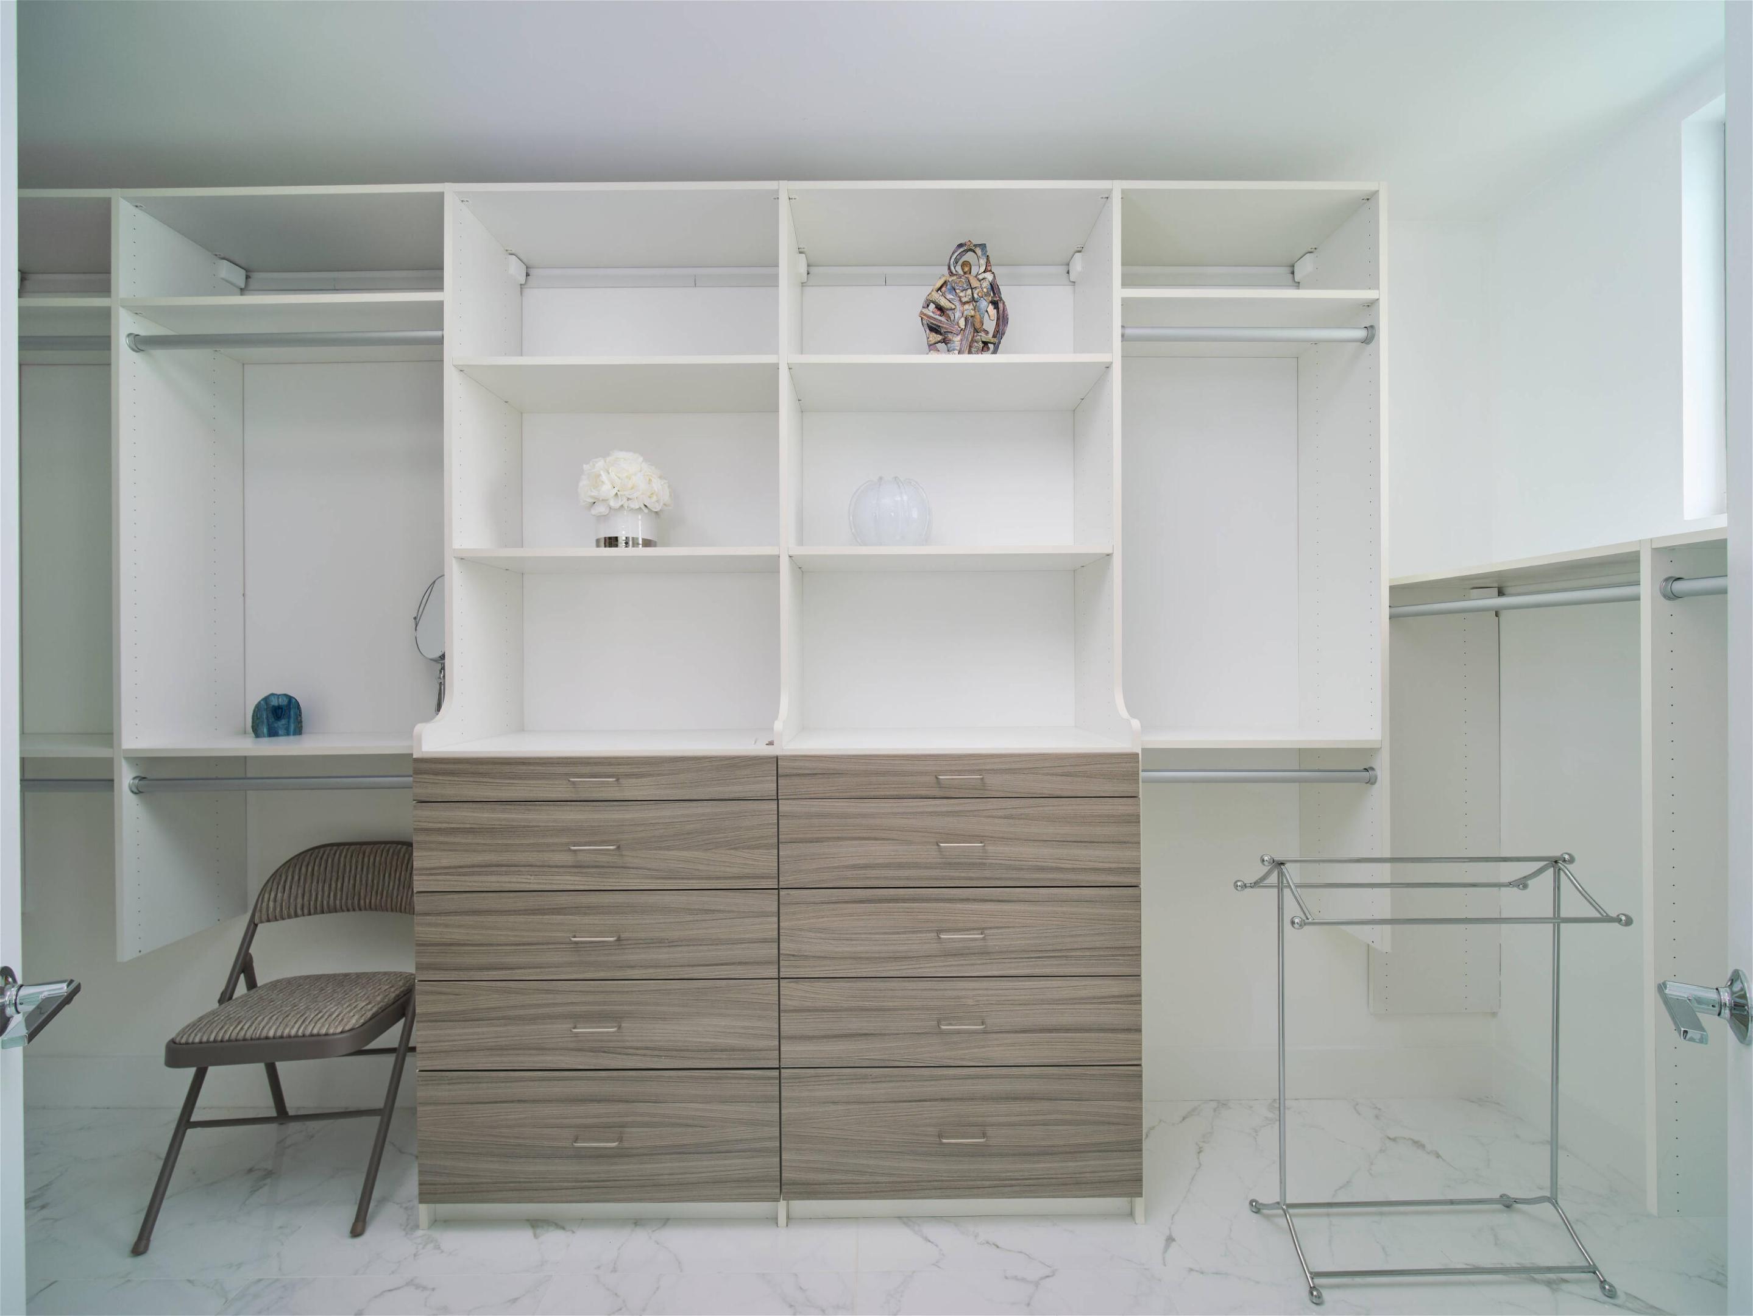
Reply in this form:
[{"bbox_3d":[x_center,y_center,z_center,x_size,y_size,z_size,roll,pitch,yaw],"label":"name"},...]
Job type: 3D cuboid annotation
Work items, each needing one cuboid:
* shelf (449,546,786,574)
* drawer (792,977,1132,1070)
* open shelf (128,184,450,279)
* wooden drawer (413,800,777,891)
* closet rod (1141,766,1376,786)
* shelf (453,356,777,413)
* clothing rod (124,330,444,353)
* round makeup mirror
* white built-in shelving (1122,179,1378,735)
[{"bbox_3d":[-0.605,-0.248,1.825,0.762,0.020,0.330,0,0,0],"label":"shelf"},{"bbox_3d":[0.182,0.783,1.731,0.773,0.188,0.420,0,0,0],"label":"drawer"},{"bbox_3d":[-1.390,-1.092,1.823,0.757,0.020,0.330,0,0,0],"label":"open shelf"},{"bbox_3d":[-0.600,0.404,1.729,0.774,0.188,0.420,0,0,0],"label":"wooden drawer"},{"bbox_3d":[0.885,0.287,1.699,0.605,0.037,0.037,0,0,0],"label":"closet rod"},{"bbox_3d":[-0.608,-0.696,1.825,0.762,0.020,0.330,0,0,0],"label":"shelf"},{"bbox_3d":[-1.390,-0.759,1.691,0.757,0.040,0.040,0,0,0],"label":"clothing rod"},{"bbox_3d":[-1.126,-0.004,1.838,0.215,0.420,0.135,0,0,28],"label":"round makeup mirror"},{"bbox_3d":[0.880,-0.448,1.824,0.616,1.329,0.326,0,0,0],"label":"white built-in shelving"}]

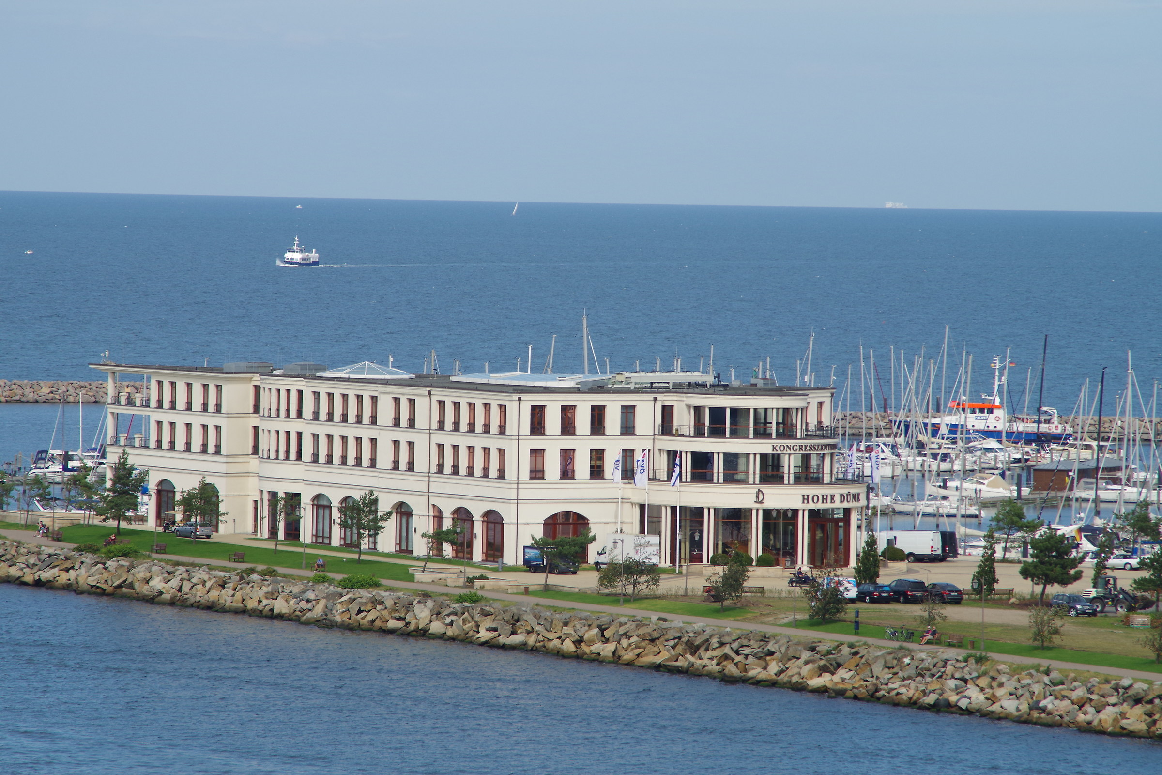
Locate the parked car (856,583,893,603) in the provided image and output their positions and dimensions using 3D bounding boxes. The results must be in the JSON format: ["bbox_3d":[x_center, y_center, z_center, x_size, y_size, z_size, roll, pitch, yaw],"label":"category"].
[{"bbox_3d":[23.749,16.581,527.371,1.780,1.460,4.620,0,2,-21],"label":"parked car"}]

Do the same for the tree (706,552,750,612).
[{"bbox_3d":[11.564,15.238,511.054,3.418,4.699,3.247,1,2,0],"label":"tree"}]

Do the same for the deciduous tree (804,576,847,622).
[{"bbox_3d":[18.707,16.248,499.445,3.270,3.688,3.107,1,2,0],"label":"deciduous tree"}]

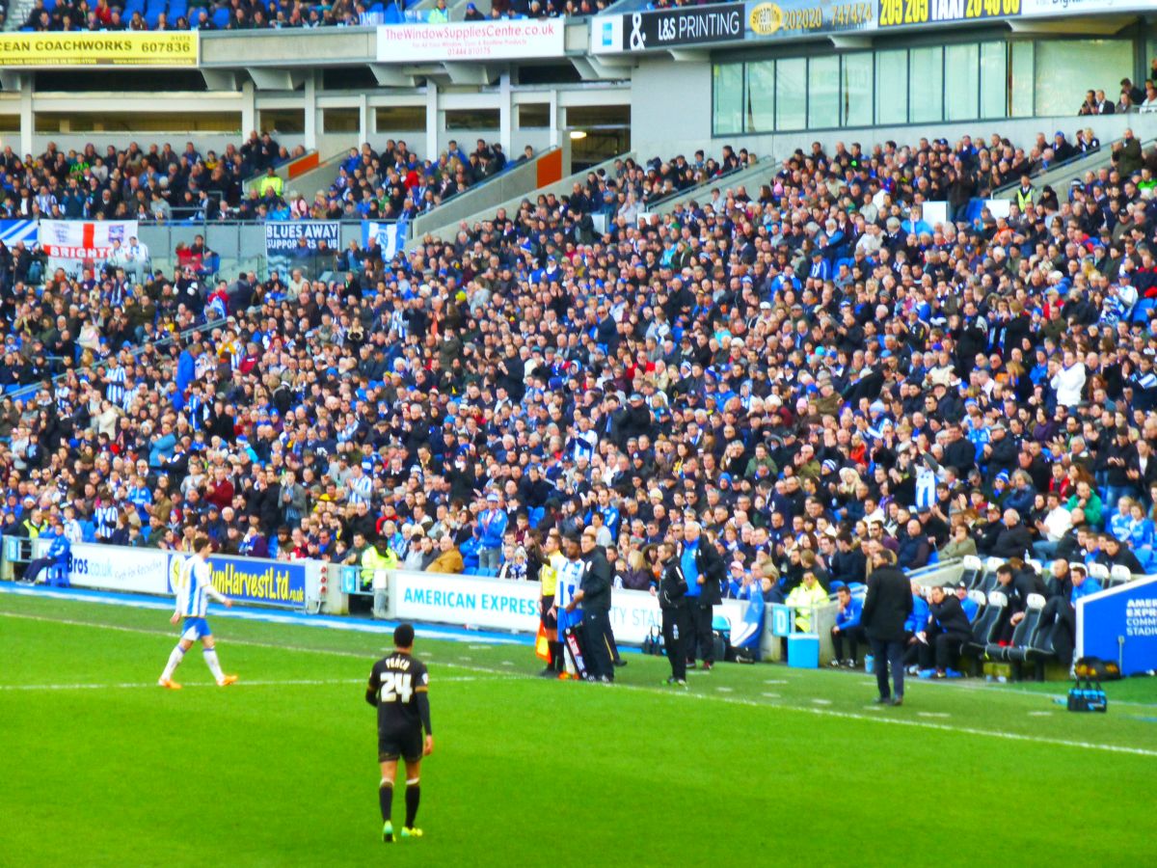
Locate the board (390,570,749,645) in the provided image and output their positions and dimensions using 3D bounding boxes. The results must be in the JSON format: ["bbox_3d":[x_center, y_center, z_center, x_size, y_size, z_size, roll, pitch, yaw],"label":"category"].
[{"bbox_3d":[-0.312,2.527,95.572,0.100,0.740,12.720,0,1,-24],"label":"board"}]

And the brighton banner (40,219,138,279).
[{"bbox_3d":[-11.720,-4.379,159.000,2.420,1.500,0.080,0,1,15],"label":"brighton banner"}]

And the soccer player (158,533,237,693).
[{"bbox_3d":[-4.644,2.160,81.200,0.900,1.840,0.520,0,1,-23],"label":"soccer player"}]

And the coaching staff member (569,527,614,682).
[{"bbox_3d":[0.175,2.165,83.200,0.480,1.830,0.520,0,1,-20],"label":"coaching staff member"}]

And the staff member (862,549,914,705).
[{"bbox_3d":[3.633,2.273,78.200,0.570,1.820,0.400,0,1,-25],"label":"staff member"}]

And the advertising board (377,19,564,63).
[{"bbox_3d":[-2.609,-9.463,160.000,5.850,0.860,0.100,1,1,40],"label":"advertising board"}]

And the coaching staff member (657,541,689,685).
[{"bbox_3d":[1.173,2.227,82.600,0.360,1.760,0.460,0,1,-29],"label":"coaching staff member"}]

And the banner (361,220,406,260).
[{"bbox_3d":[-4.565,-4.520,156.300,1.120,0.990,0.080,1,1,24],"label":"banner"}]

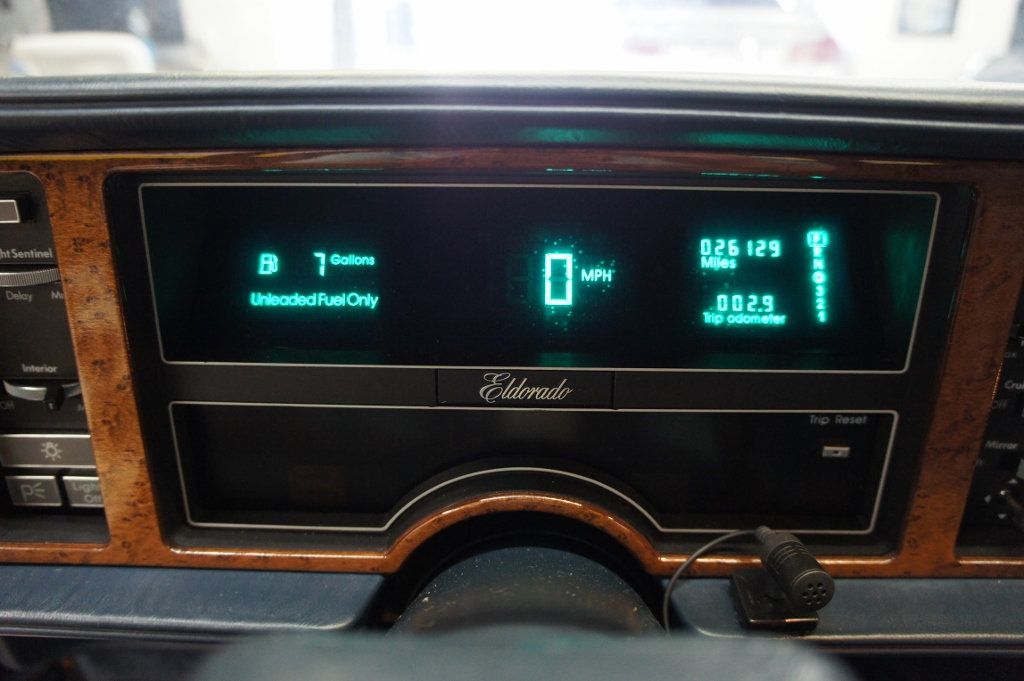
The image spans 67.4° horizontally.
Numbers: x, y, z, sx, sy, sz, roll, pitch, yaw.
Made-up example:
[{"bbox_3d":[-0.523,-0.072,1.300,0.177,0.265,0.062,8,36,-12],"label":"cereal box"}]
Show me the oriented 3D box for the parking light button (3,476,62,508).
[{"bbox_3d":[-0.233,0.072,0.378,0.024,0.016,0.009,1,19,0],"label":"parking light button"}]

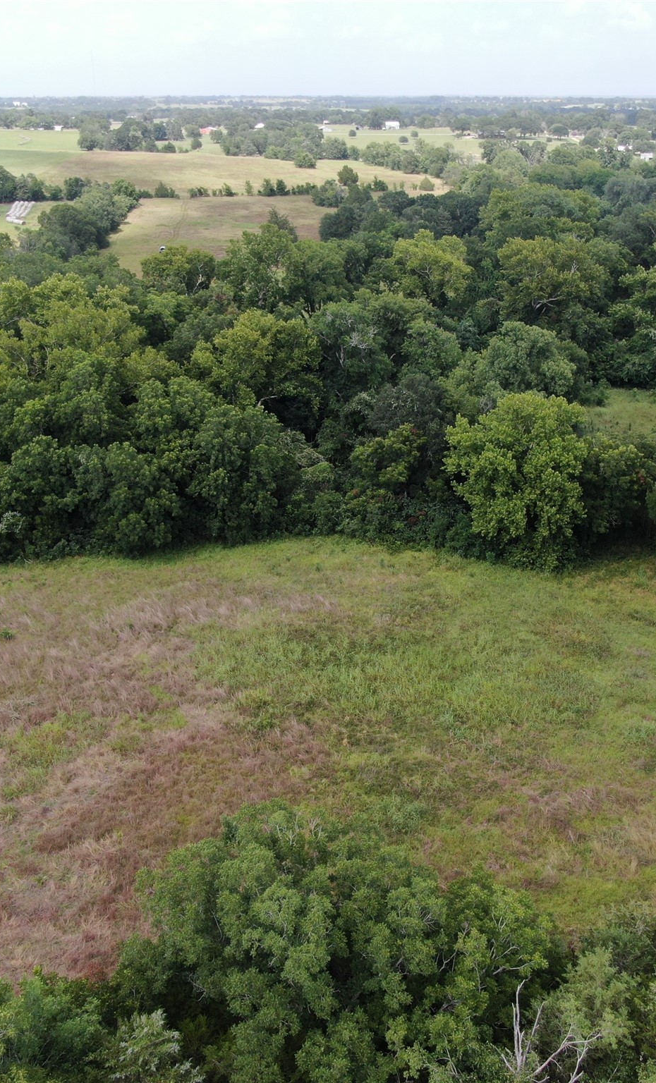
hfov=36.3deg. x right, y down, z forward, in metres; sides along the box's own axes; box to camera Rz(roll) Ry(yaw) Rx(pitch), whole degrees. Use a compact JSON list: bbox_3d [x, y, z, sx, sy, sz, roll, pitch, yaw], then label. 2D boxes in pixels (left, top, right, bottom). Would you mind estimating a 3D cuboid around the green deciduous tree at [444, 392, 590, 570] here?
[{"bbox_3d":[17.140,-6.080,90.550,12.830,15.390,12.110,0,24,0],"label":"green deciduous tree"}]

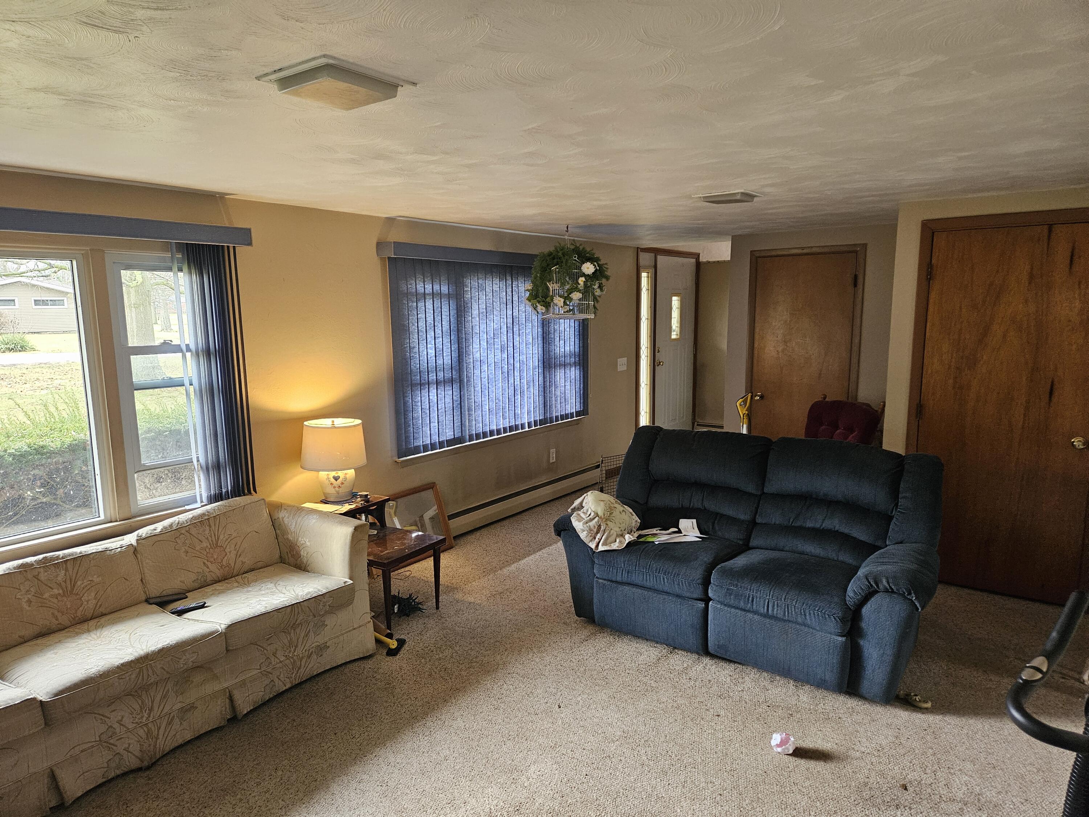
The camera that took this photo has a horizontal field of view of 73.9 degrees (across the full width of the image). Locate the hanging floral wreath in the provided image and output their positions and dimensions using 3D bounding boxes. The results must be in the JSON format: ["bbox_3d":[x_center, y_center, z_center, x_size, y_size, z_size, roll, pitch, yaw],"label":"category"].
[{"bbox_3d":[0.164,-0.944,5.262,0.580,0.530,0.250,0,8,2],"label":"hanging floral wreath"}]

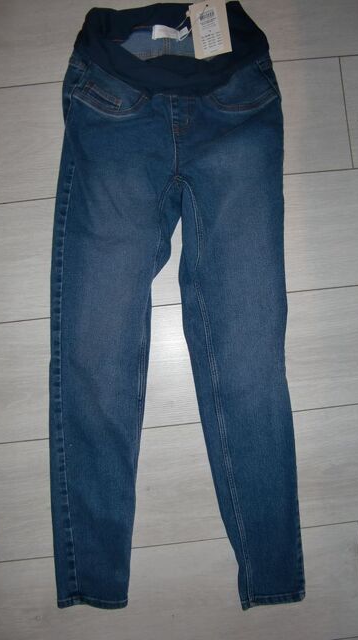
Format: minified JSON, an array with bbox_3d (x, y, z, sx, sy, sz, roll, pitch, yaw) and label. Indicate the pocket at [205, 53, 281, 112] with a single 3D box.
[{"bbox_3d":[0.104,-0.383,0.838,0.117,0.025,0.086,-3,89,-7],"label":"pocket"}]

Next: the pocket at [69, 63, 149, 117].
[{"bbox_3d":[-0.111,-0.368,0.835,0.120,0.025,0.080,-3,89,5],"label":"pocket"}]

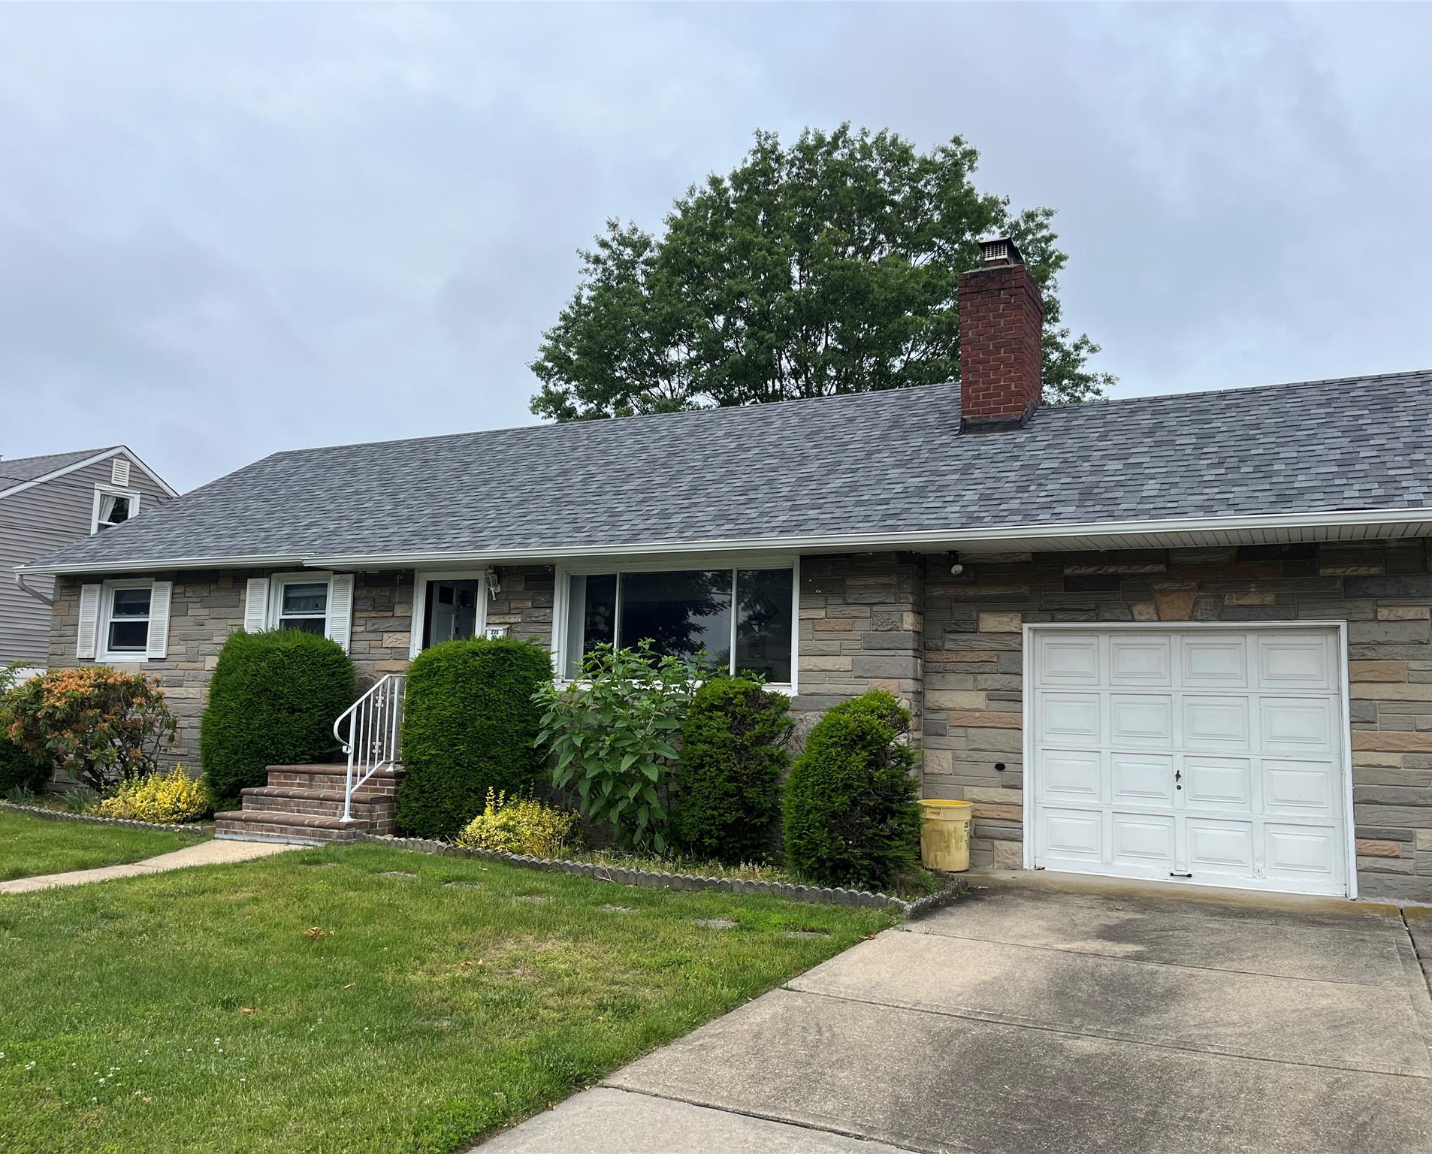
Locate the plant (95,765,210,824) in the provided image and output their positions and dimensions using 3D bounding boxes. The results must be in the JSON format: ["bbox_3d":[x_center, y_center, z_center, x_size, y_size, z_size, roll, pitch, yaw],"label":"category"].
[{"bbox_3d":[-6.134,2.345,12.624,1.250,0.590,1.000,-2,-7,28],"label":"plant"}]

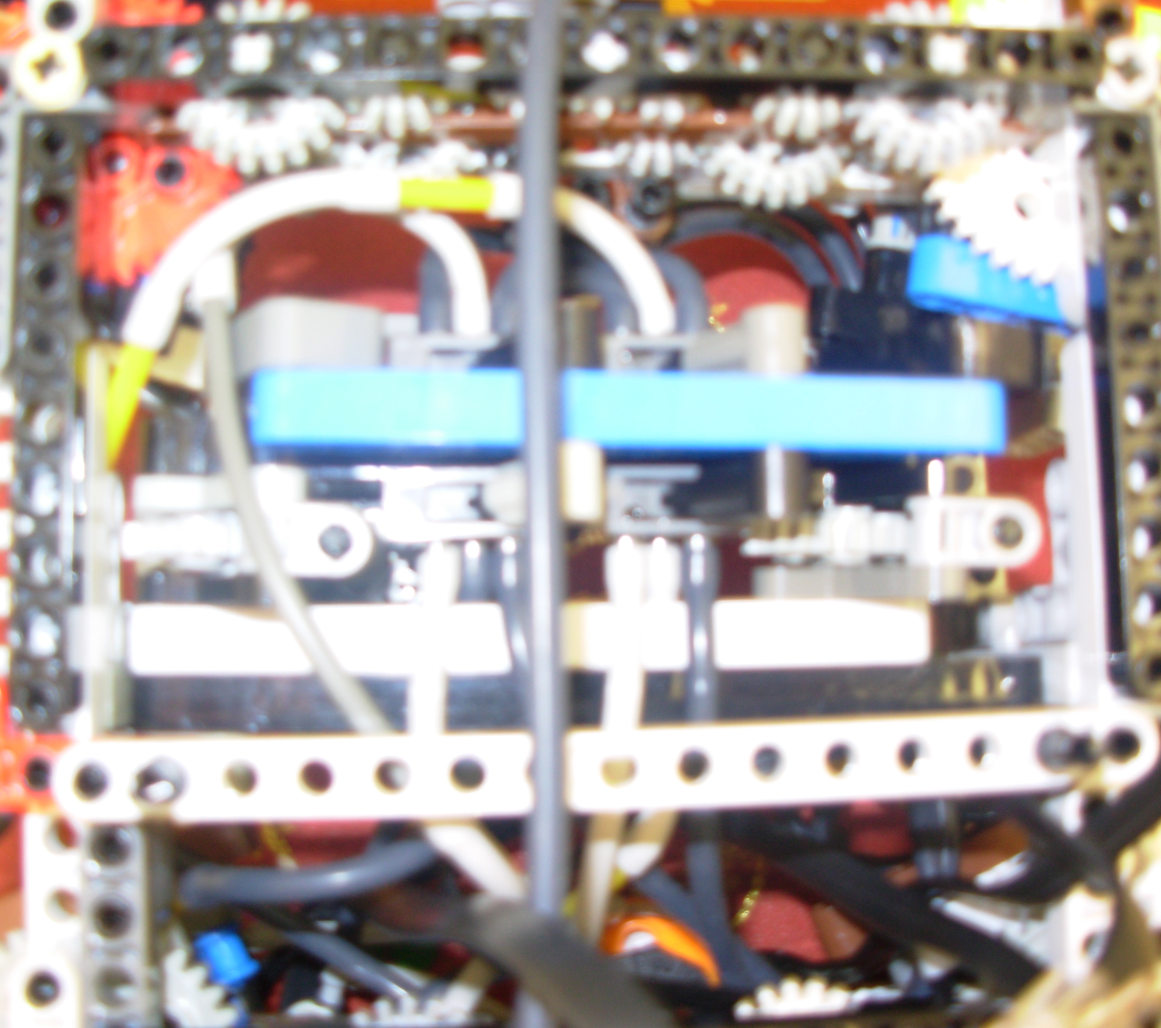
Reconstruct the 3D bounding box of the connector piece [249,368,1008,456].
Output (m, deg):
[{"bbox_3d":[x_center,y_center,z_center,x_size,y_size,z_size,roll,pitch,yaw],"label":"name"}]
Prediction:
[{"bbox_3d":[0.006,-0.012,0.176,0.088,0.008,0.008,0,82,-3],"label":"connector piece"}]

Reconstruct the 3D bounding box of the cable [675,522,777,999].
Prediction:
[{"bbox_3d":[0.018,0.031,0.191,0.011,0.009,0.057,-4,82,-4],"label":"cable"}]

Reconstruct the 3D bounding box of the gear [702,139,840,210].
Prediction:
[{"bbox_3d":[0.025,-0.050,0.198,0.020,0.007,0.020,-1,83,-4],"label":"gear"}]

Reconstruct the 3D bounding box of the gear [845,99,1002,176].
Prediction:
[{"bbox_3d":[0.042,-0.052,0.186,0.021,0.007,0.021,-1,83,-4],"label":"gear"}]

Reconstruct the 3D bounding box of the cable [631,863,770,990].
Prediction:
[{"bbox_3d":[0.016,0.054,0.196,0.021,0.006,0.006,41,82,3],"label":"cable"}]

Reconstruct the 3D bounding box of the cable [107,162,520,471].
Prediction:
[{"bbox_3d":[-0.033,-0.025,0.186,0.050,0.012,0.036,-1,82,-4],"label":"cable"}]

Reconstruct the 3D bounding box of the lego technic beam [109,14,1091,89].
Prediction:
[{"bbox_3d":[0.003,-0.052,0.176,0.120,0.008,0.008,-1,83,-4],"label":"lego technic beam"}]

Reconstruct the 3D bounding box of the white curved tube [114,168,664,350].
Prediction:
[{"bbox_3d":[-0.021,-0.029,0.172,0.061,0.021,0.019,-1,83,-4],"label":"white curved tube"}]

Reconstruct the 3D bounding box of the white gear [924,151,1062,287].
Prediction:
[{"bbox_3d":[0.055,-0.040,0.195,0.025,0.007,0.025,31,48,0],"label":"white gear"}]

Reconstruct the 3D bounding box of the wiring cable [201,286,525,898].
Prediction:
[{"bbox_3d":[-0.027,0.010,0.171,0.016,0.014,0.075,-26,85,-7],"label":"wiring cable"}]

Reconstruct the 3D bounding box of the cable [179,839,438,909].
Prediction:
[{"bbox_3d":[-0.034,0.044,0.186,0.032,0.006,0.006,-8,82,-5],"label":"cable"}]

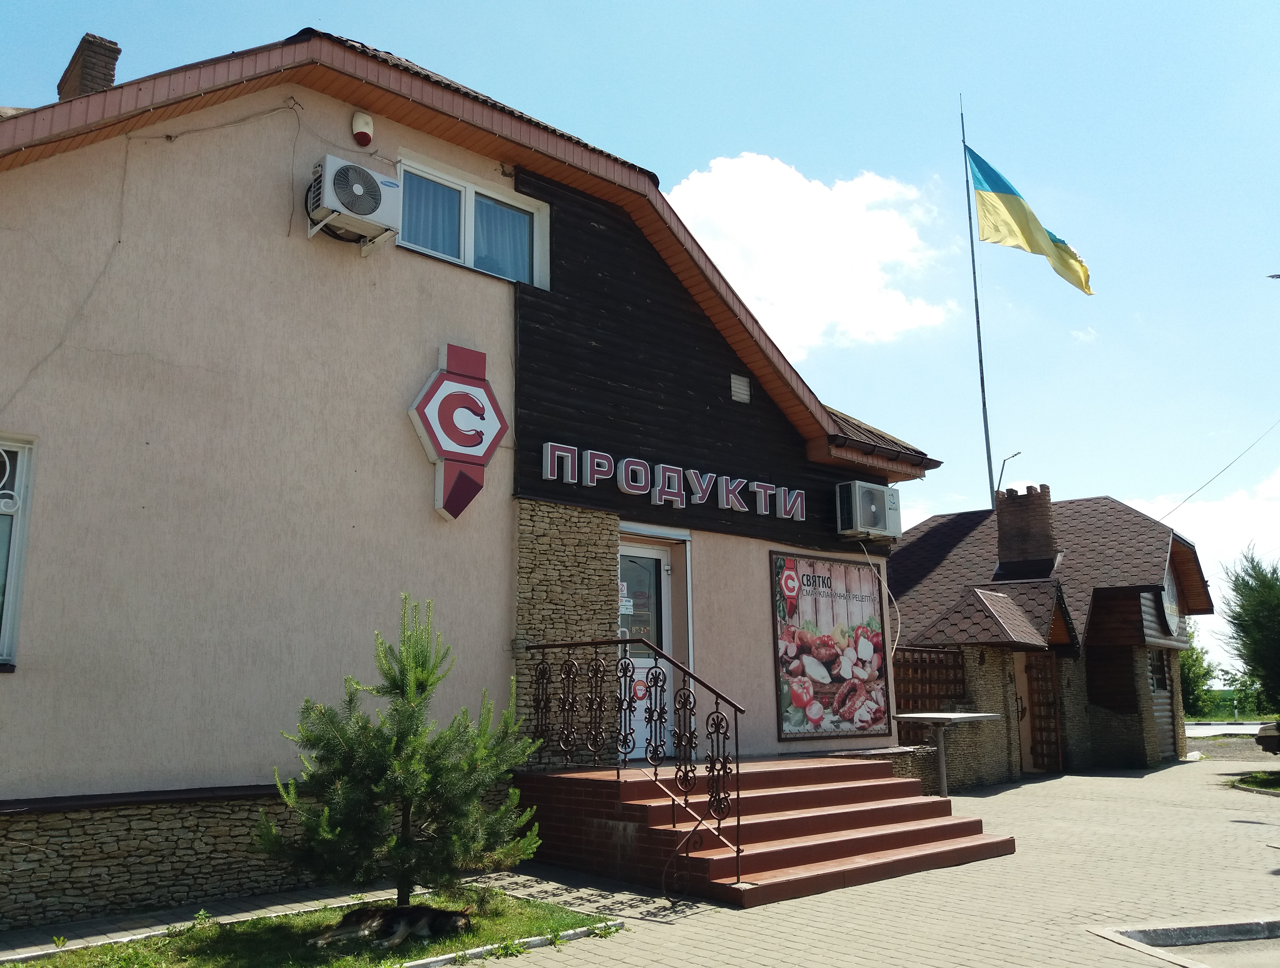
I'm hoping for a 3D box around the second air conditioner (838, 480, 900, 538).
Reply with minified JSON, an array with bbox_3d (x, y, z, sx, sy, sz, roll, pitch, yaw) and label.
[{"bbox_3d":[2.753,0.333,12.521,0.890,0.585,0.290,10,-16,-41],"label":"second air conditioner"}]

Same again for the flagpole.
[{"bbox_3d":[10.550,-2.659,31.905,0.200,20.550,0.200,10,-16,-41],"label":"flagpole"}]

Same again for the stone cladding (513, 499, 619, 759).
[{"bbox_3d":[-0.656,1.366,9.514,1.190,2.380,0.120,10,-16,-41],"label":"stone cladding"}]

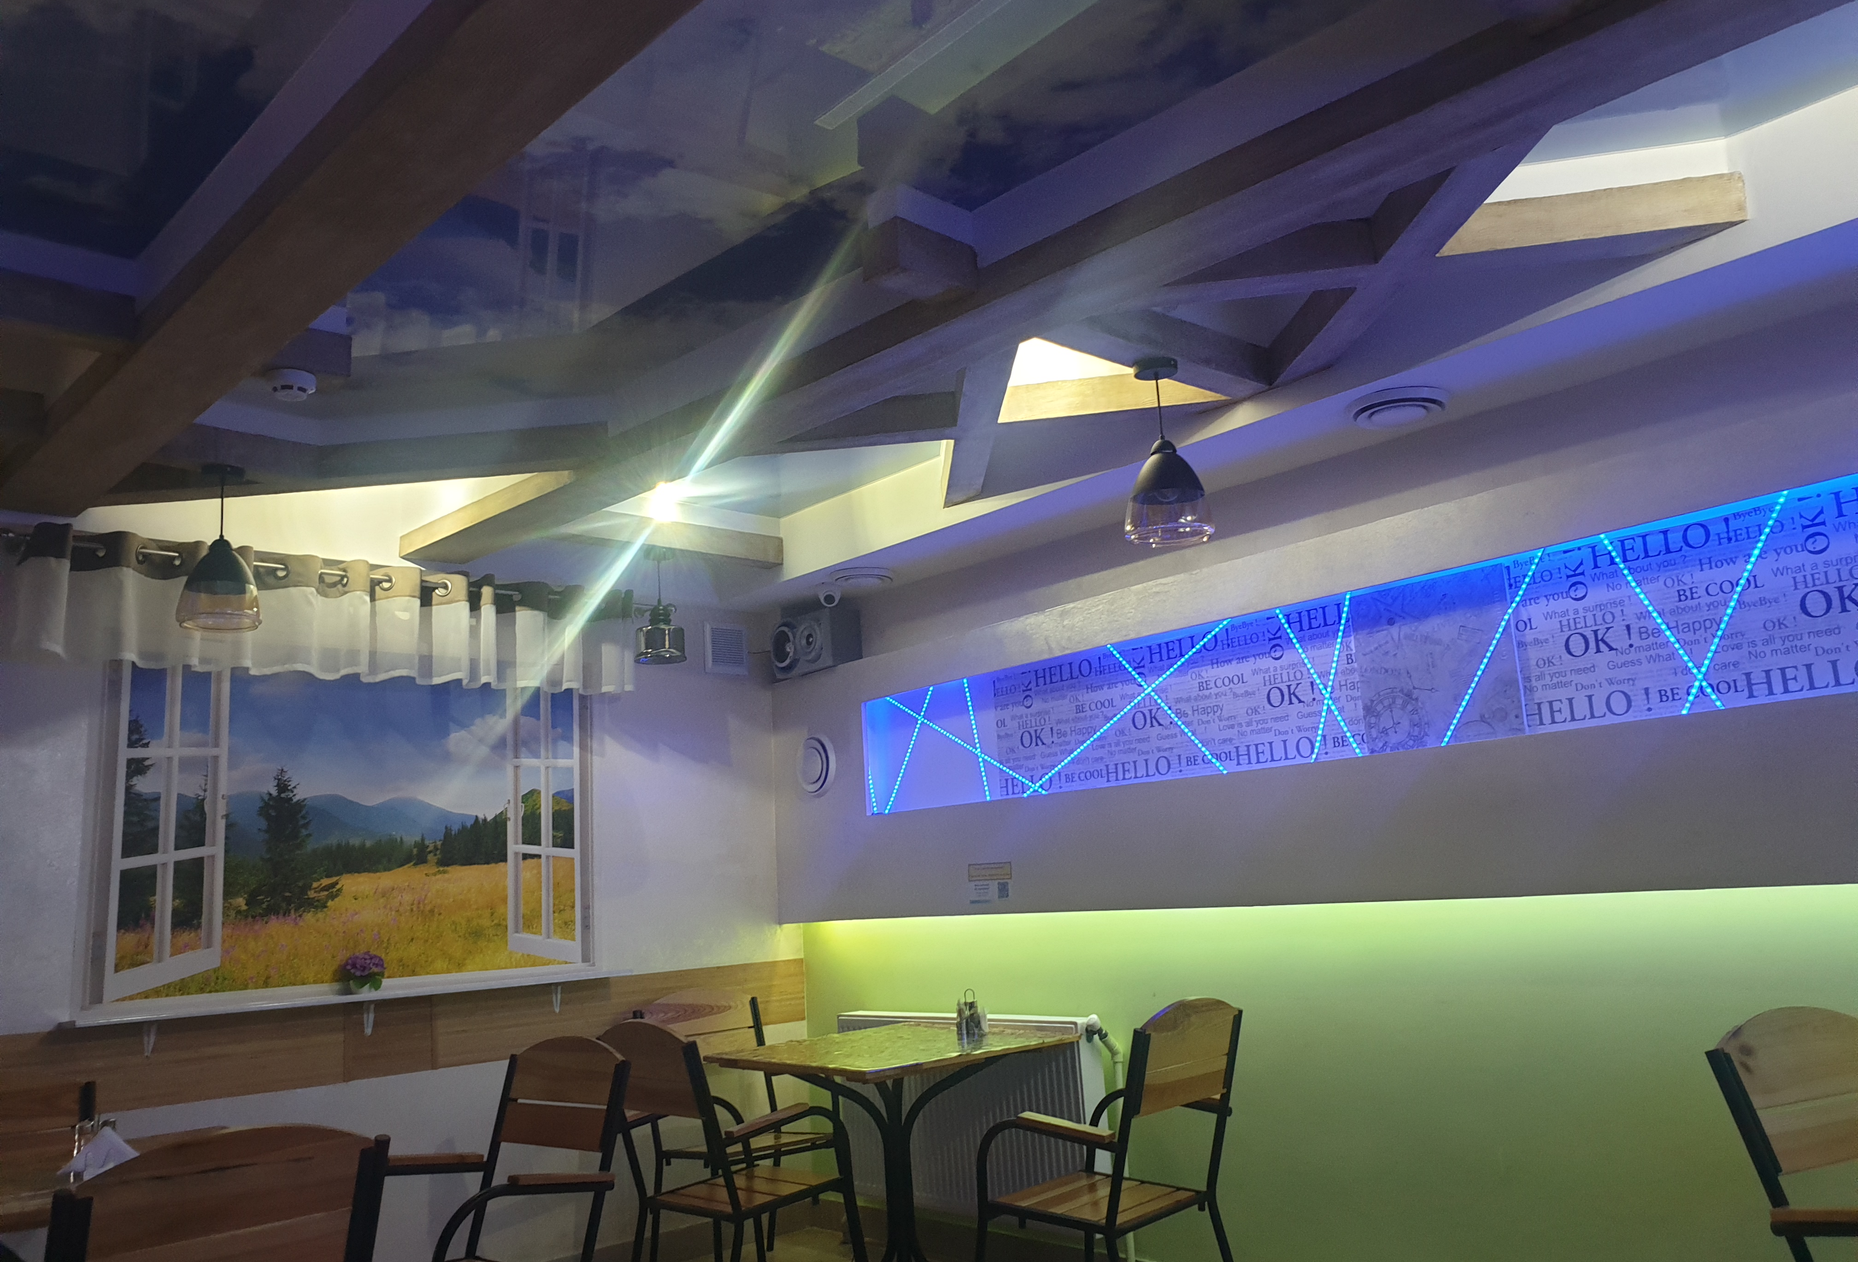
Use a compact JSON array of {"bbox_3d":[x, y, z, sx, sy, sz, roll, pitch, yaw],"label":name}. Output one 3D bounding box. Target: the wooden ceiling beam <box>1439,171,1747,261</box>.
[{"bbox_3d":[1.272,-0.797,2.756,0.584,0.099,0.107,-5,-11,8],"label":"wooden ceiling beam"}]

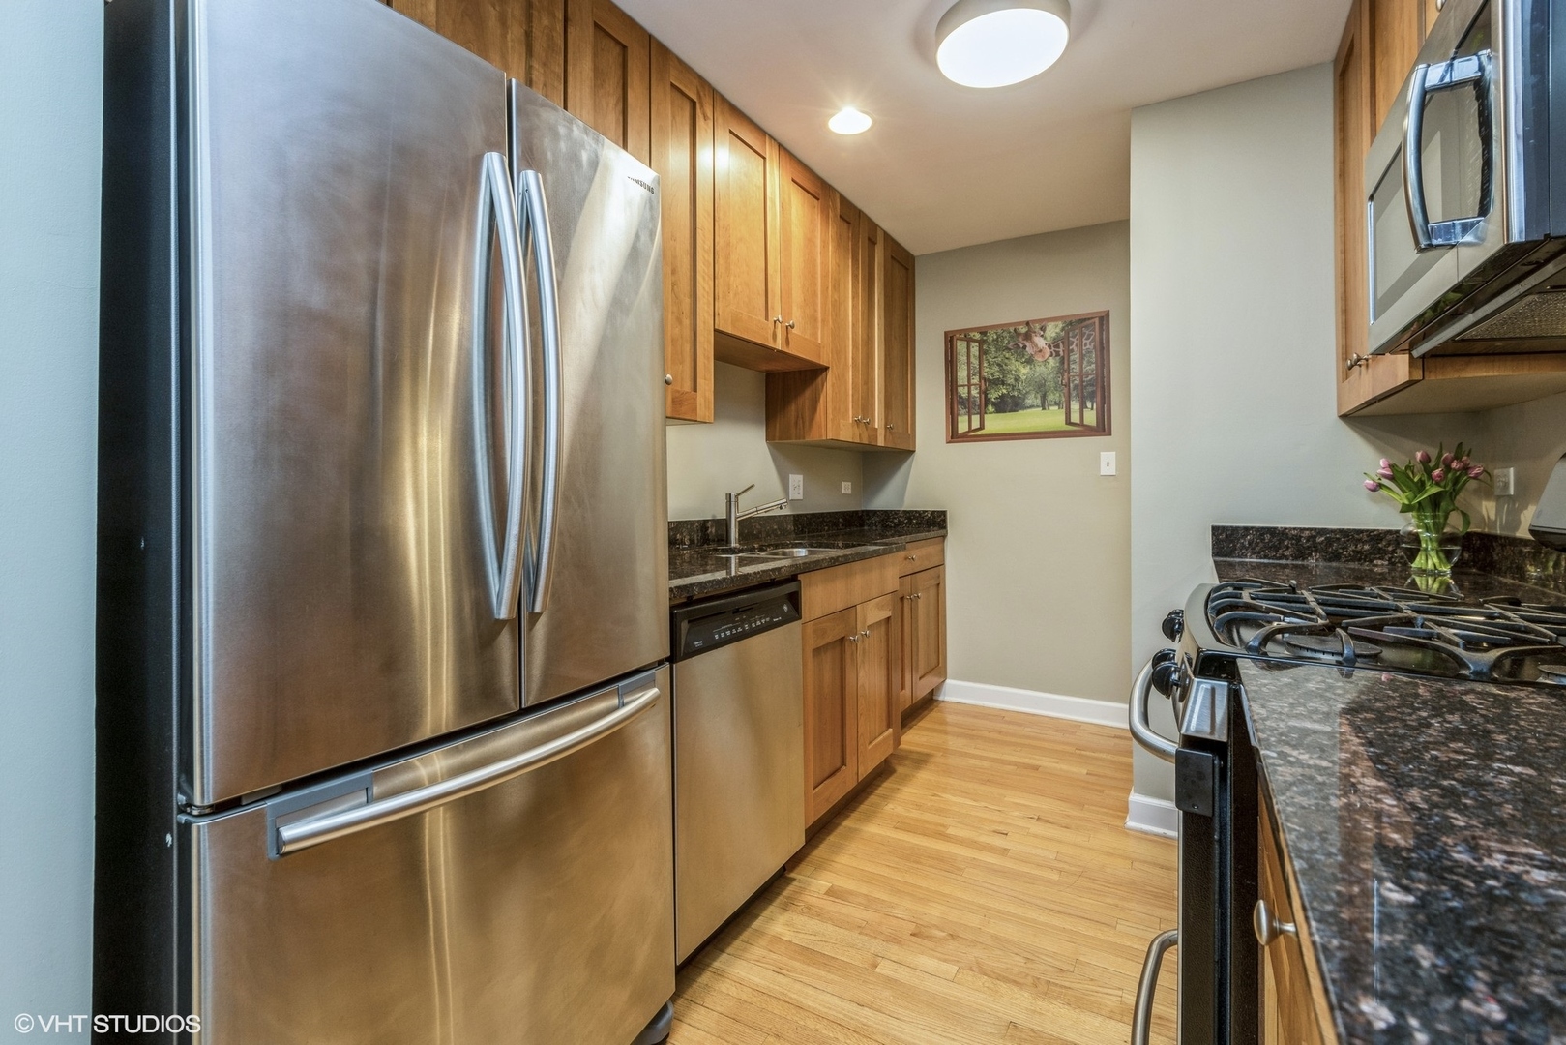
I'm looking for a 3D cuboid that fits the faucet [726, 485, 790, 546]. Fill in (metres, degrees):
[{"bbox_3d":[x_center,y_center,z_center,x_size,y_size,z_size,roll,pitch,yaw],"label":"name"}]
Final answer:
[{"bbox_3d":[-0.101,-0.025,2.633,0.281,0.242,0.050,1,2,30],"label":"faucet"}]

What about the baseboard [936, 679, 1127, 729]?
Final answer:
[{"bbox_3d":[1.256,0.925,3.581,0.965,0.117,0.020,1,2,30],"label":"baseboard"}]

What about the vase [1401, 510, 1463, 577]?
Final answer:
[{"bbox_3d":[1.700,0.047,1.824,0.120,0.160,0.120,1,2,30],"label":"vase"}]

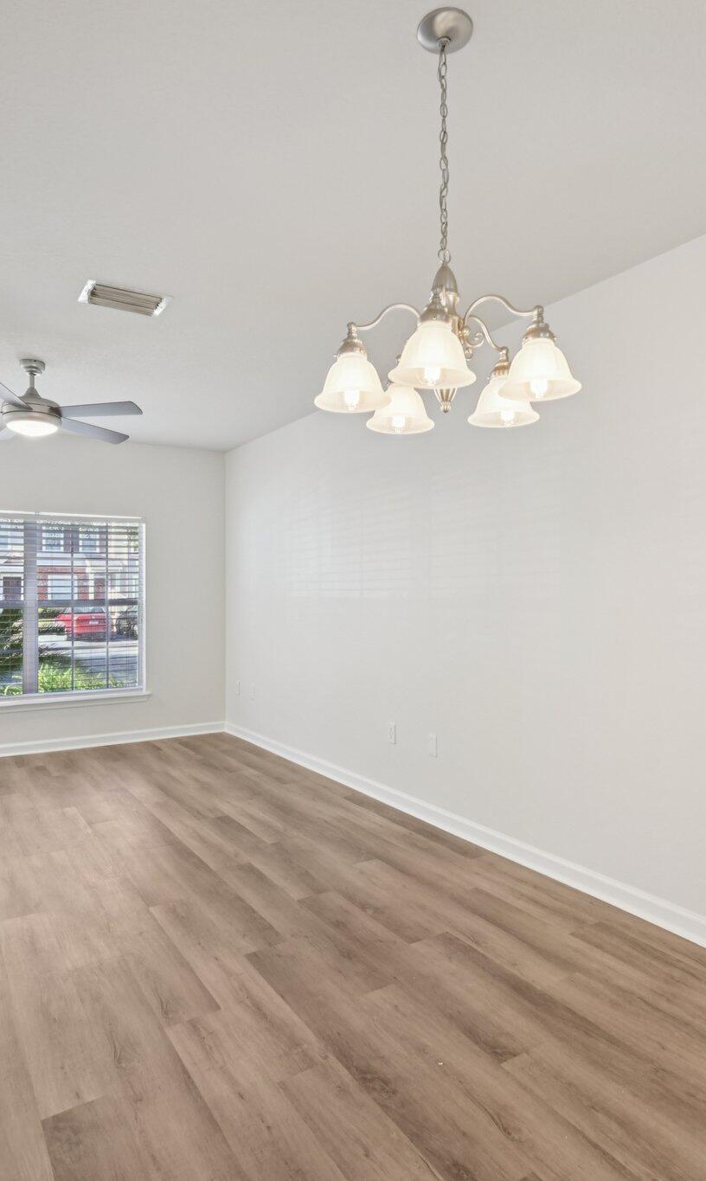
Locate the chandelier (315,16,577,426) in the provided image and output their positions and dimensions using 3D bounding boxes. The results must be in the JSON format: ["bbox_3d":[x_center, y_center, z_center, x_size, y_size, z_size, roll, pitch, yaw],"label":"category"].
[{"bbox_3d":[0.219,-0.885,1.651,0.610,0.913,0.610,0,0,0],"label":"chandelier"}]

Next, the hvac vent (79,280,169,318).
[{"bbox_3d":[-1.043,-1.323,3.159,0.367,0.022,0.251,0,0,-32],"label":"hvac vent"}]

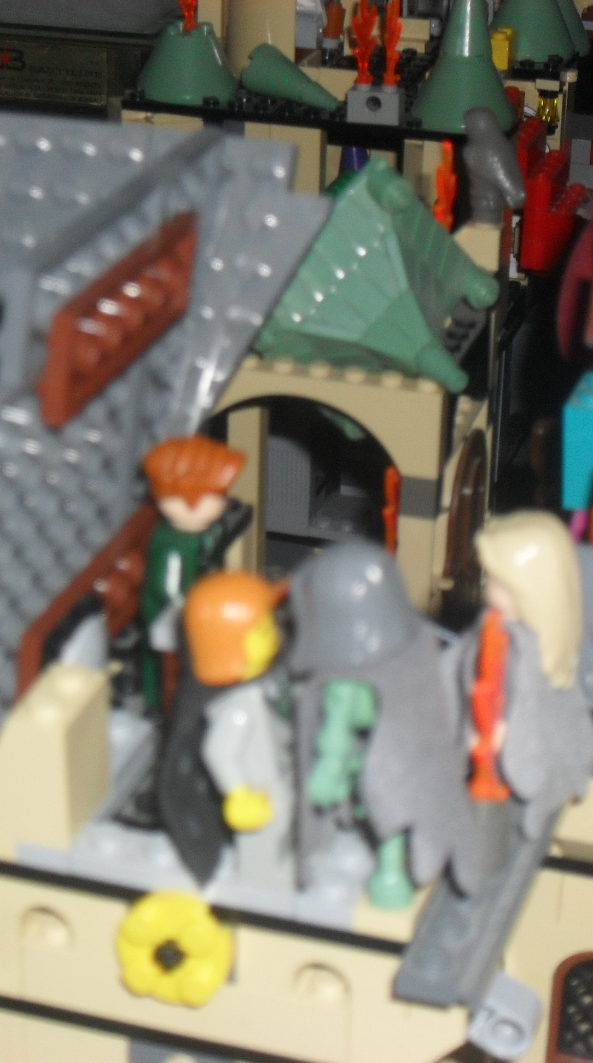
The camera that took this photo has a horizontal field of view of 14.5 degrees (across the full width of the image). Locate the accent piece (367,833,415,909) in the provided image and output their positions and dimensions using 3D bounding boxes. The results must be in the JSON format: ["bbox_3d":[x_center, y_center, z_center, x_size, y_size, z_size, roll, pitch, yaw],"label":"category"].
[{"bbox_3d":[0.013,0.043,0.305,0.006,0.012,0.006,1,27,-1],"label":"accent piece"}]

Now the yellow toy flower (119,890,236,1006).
[{"bbox_3d":[-0.016,0.056,0.313,0.016,0.016,0.004,9,28,14],"label":"yellow toy flower"}]

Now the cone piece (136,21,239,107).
[{"bbox_3d":[-0.033,-0.145,0.712,0.032,0.021,0.032,1,27,-1],"label":"cone piece"}]

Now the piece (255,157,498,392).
[{"bbox_3d":[0.020,-0.061,0.508,0.047,0.038,0.049,9,28,14],"label":"piece"}]

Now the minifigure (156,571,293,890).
[{"bbox_3d":[-0.009,0.024,0.308,0.018,0.043,0.021,2,27,1],"label":"minifigure"}]

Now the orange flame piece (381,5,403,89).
[{"bbox_3d":[0.029,-0.145,0.688,0.004,0.029,0.010,23,34,36],"label":"orange flame piece"}]

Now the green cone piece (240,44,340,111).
[{"bbox_3d":[0.000,-0.135,0.703,0.030,0.016,0.016,29,37,26],"label":"green cone piece"}]

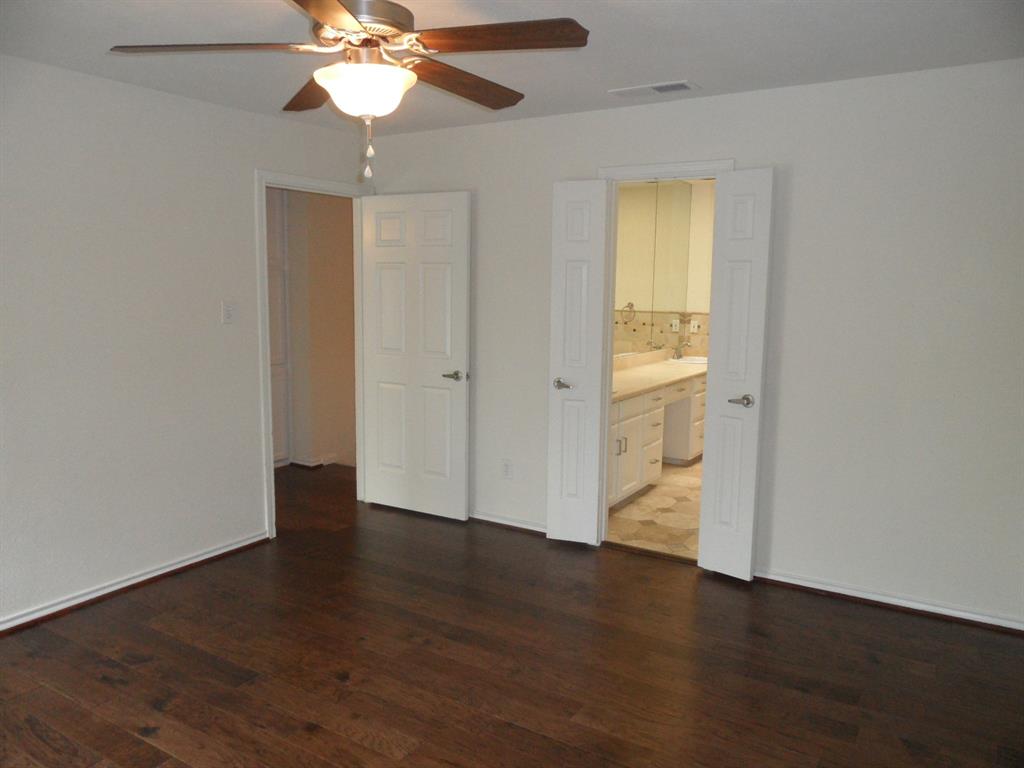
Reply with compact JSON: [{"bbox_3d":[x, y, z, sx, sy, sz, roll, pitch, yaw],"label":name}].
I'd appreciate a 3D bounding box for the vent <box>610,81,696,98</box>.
[{"bbox_3d":[0.675,-1.397,3.397,0.390,0.020,0.157,6,10,31],"label":"vent"}]

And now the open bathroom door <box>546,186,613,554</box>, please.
[{"bbox_3d":[0.363,-0.086,3.989,0.299,2.030,0.040,4,9,22],"label":"open bathroom door"}]

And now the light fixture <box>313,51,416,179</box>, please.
[{"bbox_3d":[-0.426,-0.776,2.066,0.300,0.348,0.300,0,9,0],"label":"light fixture"}]

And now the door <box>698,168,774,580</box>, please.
[{"bbox_3d":[1.118,-0.016,3.564,0.293,2.030,0.040,9,12,44],"label":"door"}]

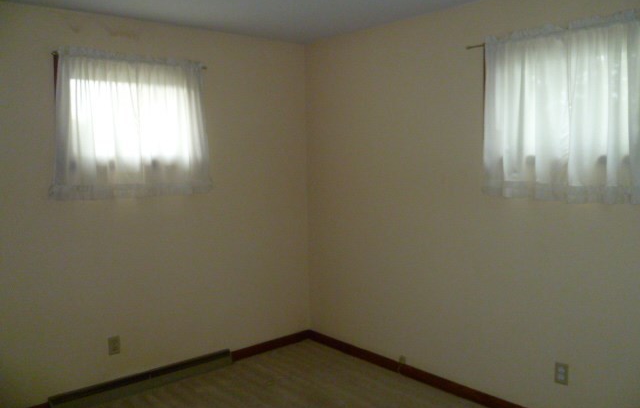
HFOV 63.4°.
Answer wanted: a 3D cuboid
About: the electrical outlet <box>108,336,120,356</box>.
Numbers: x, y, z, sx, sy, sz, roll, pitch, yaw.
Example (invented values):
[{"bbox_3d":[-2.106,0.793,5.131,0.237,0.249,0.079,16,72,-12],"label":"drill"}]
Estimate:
[{"bbox_3d":[-1.321,0.915,3.335,0.073,0.117,0.012,-6,7,-40],"label":"electrical outlet"}]

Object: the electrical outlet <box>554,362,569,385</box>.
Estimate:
[{"bbox_3d":[1.300,0.915,2.782,0.012,0.117,0.073,-6,7,-40],"label":"electrical outlet"}]

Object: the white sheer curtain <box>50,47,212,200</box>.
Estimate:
[{"bbox_3d":[-1.161,-0.491,3.303,0.994,0.876,0.100,-6,7,-40],"label":"white sheer curtain"}]

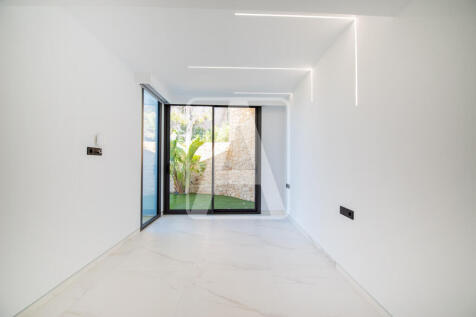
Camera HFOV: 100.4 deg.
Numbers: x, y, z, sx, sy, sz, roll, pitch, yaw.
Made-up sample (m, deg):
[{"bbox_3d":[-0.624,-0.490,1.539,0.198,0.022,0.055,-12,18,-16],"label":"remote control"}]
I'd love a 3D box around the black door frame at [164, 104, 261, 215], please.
[{"bbox_3d":[-0.543,0.025,4.317,2.087,2.347,0.100,0,-1,-2],"label":"black door frame"}]

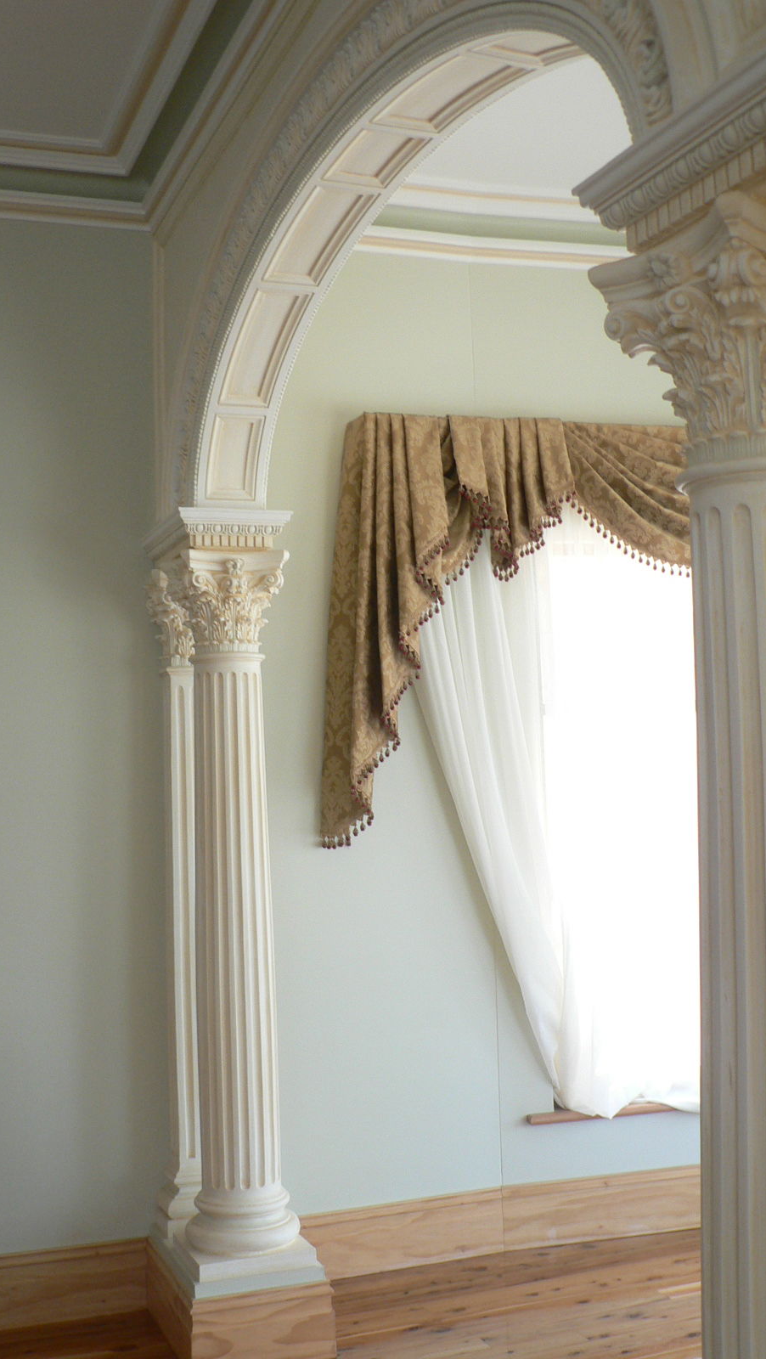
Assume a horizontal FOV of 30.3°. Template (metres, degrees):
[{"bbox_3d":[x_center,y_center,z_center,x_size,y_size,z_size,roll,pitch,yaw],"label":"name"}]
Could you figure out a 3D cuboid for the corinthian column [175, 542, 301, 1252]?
[{"bbox_3d":[-0.376,0.544,3.558,0.283,1.716,0.283,0,-4,-21],"label":"corinthian column"}]

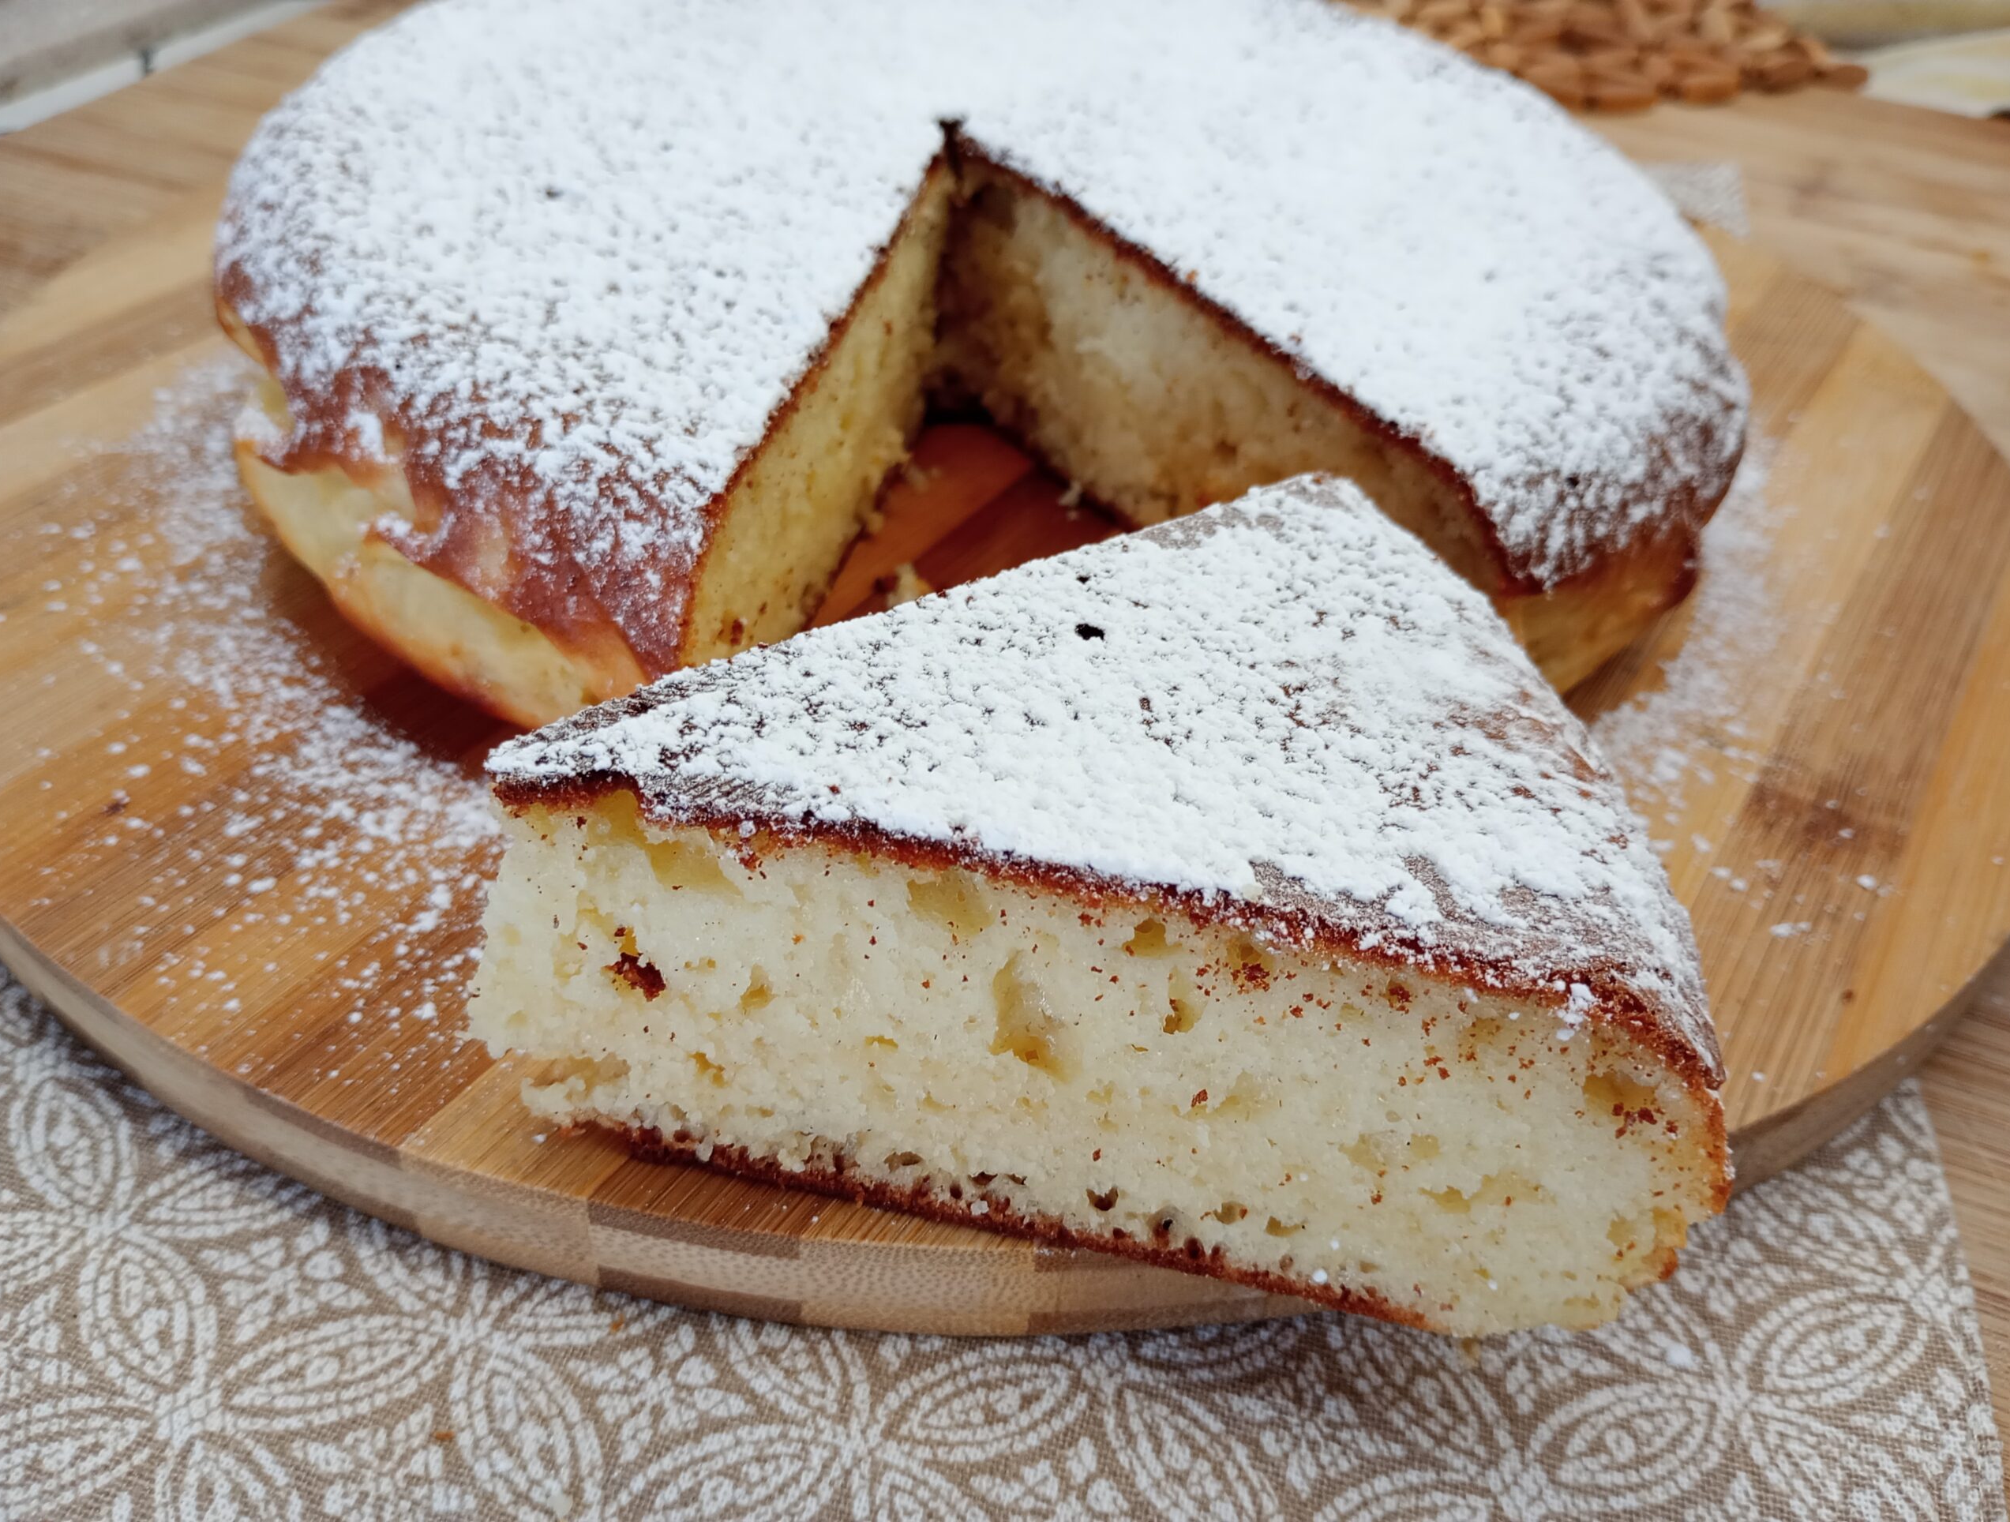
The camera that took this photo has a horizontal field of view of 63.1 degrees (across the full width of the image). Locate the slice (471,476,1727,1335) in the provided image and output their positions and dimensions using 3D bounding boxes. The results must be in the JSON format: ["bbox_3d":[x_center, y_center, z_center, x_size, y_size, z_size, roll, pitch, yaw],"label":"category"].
[{"bbox_3d":[0.009,0.012,0.166,0.113,0.049,0.084,-7,41,-12],"label":"slice"}]

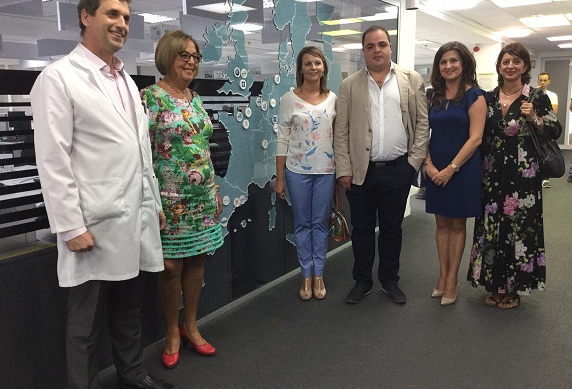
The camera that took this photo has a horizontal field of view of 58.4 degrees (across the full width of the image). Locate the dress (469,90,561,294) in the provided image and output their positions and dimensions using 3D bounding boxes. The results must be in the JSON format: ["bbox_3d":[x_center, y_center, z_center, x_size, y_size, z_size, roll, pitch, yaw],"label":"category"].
[{"bbox_3d":[1.455,-0.029,3.313,0.540,1.348,0.340,3,11,22],"label":"dress"}]

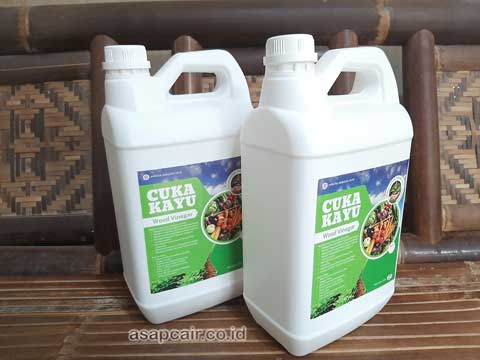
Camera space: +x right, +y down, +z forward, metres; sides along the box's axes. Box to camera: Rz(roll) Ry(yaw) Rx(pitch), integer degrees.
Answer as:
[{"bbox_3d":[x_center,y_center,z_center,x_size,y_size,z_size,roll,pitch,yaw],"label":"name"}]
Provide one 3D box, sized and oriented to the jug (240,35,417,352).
[{"bbox_3d":[0.093,0.013,0.415,0.170,0.320,0.116,-14,22,-32],"label":"jug"}]

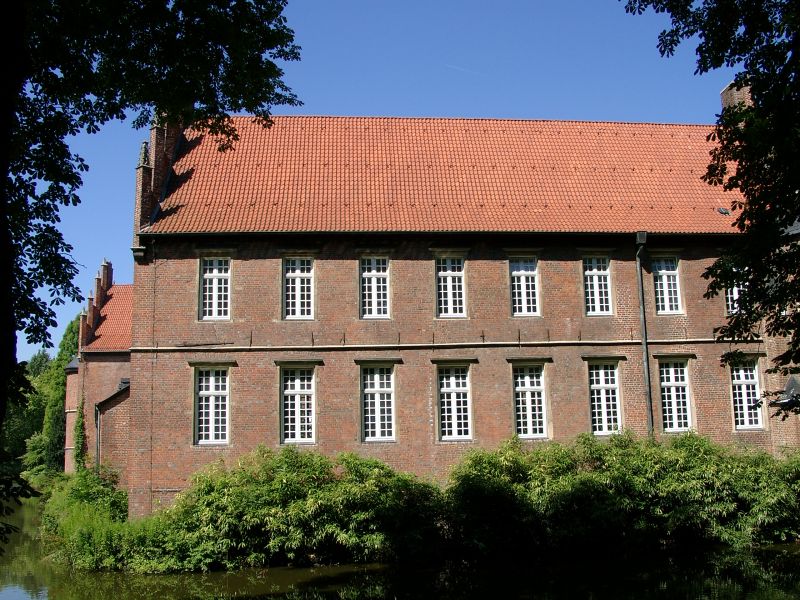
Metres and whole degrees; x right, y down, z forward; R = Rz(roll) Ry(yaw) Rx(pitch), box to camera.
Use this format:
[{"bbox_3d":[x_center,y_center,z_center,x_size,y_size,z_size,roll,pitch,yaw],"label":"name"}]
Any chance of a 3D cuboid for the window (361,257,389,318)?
[{"bbox_3d":[-0.912,-0.469,29.130,1.060,2.280,0.180,-1,-9,-6],"label":"window"}]

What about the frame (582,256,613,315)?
[{"bbox_3d":[7.944,-0.539,31.663,1.057,2.365,0.200,-1,-9,-6],"label":"frame"}]

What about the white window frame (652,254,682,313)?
[{"bbox_3d":[10.822,-0.552,31.947,1.061,2.367,0.200,-1,-9,-6],"label":"white window frame"}]

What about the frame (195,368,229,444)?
[{"bbox_3d":[-7.043,3.982,29.506,1.204,2.838,0.200,-1,-9,-6],"label":"frame"}]

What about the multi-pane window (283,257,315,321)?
[{"bbox_3d":[-3.686,-0.464,28.817,1.060,2.280,0.180,-1,-9,-6],"label":"multi-pane window"}]

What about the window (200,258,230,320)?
[{"bbox_3d":[-6.678,-0.386,28.469,1.060,2.280,0.180,-1,-9,-6],"label":"window"}]

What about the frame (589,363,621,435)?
[{"bbox_3d":[8.047,3.908,30.997,1.126,2.820,0.200,-1,-9,-6],"label":"frame"}]

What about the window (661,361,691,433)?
[{"bbox_3d":[10.925,3.865,31.286,1.095,2.787,0.200,-1,-9,-6],"label":"window"}]

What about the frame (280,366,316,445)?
[{"bbox_3d":[-3.858,4.001,29.816,1.233,2.838,0.200,-1,-9,-6],"label":"frame"}]

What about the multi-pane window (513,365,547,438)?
[{"bbox_3d":[4.790,3.748,29.099,1.134,2.722,0.180,-1,-9,-6],"label":"multi-pane window"}]

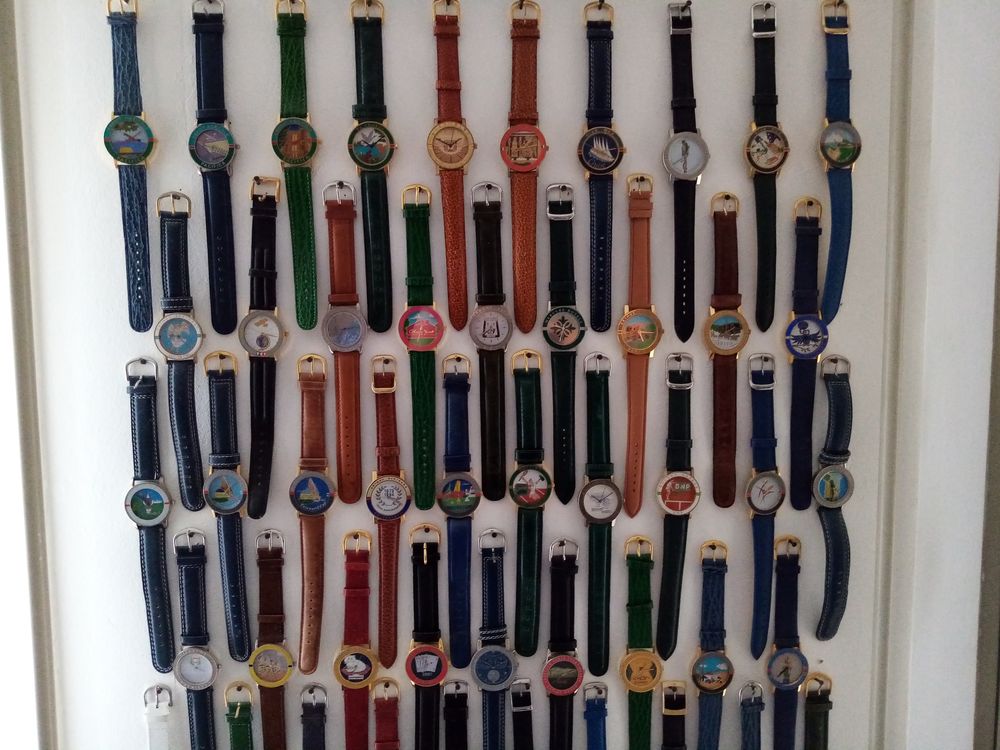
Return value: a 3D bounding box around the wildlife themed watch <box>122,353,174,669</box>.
[{"bbox_3d":[-0.261,0.105,0.562,0.035,0.241,0.014,-2,5,-3],"label":"wildlife themed watch"}]

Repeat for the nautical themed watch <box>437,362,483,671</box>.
[{"bbox_3d":[-0.030,0.105,0.566,0.033,0.240,0.013,0,5,-2],"label":"nautical themed watch"}]

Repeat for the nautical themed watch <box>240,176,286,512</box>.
[{"bbox_3d":[-0.174,-0.017,0.551,0.035,0.251,0.013,2,5,-2],"label":"nautical themed watch"}]

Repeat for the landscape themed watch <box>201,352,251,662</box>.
[{"bbox_3d":[-0.203,0.100,0.559,0.033,0.234,0.013,-1,5,-2],"label":"landscape themed watch"}]

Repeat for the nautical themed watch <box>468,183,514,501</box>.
[{"bbox_3d":[-0.006,-0.025,0.563,0.033,0.239,0.013,-1,5,-3],"label":"nautical themed watch"}]

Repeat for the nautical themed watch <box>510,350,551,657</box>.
[{"bbox_3d":[0.024,0.098,0.575,0.034,0.238,0.013,0,5,-3],"label":"nautical themed watch"}]

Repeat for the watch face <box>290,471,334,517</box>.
[{"bbox_3d":[-0.140,0.089,0.560,0.034,0.035,0.008,-1,5,-2],"label":"watch face"}]

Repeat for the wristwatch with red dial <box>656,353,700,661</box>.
[{"bbox_3d":[0.135,0.100,0.578,0.036,0.239,0.014,1,4,-2],"label":"wristwatch with red dial"}]

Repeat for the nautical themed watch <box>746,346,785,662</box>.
[{"bbox_3d":[0.207,0.102,0.584,0.034,0.241,0.014,-2,5,-11],"label":"nautical themed watch"}]

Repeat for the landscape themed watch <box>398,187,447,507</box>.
[{"bbox_3d":[-0.056,-0.019,0.555,0.034,0.240,0.013,-1,5,-2],"label":"landscape themed watch"}]

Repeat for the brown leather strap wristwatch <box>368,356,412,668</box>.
[{"bbox_3d":[-0.083,0.105,0.564,0.033,0.237,0.013,0,5,-2],"label":"brown leather strap wristwatch"}]

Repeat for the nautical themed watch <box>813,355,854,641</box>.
[{"bbox_3d":[0.261,0.096,0.583,0.034,0.226,0.020,-1,5,-3],"label":"nautical themed watch"}]

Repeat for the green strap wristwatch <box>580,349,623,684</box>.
[{"bbox_3d":[0.077,0.108,0.570,0.035,0.250,0.013,-1,5,-2],"label":"green strap wristwatch"}]

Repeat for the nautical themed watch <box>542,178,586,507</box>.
[{"bbox_3d":[0.049,-0.023,0.566,0.033,0.241,0.013,-2,5,-3],"label":"nautical themed watch"}]

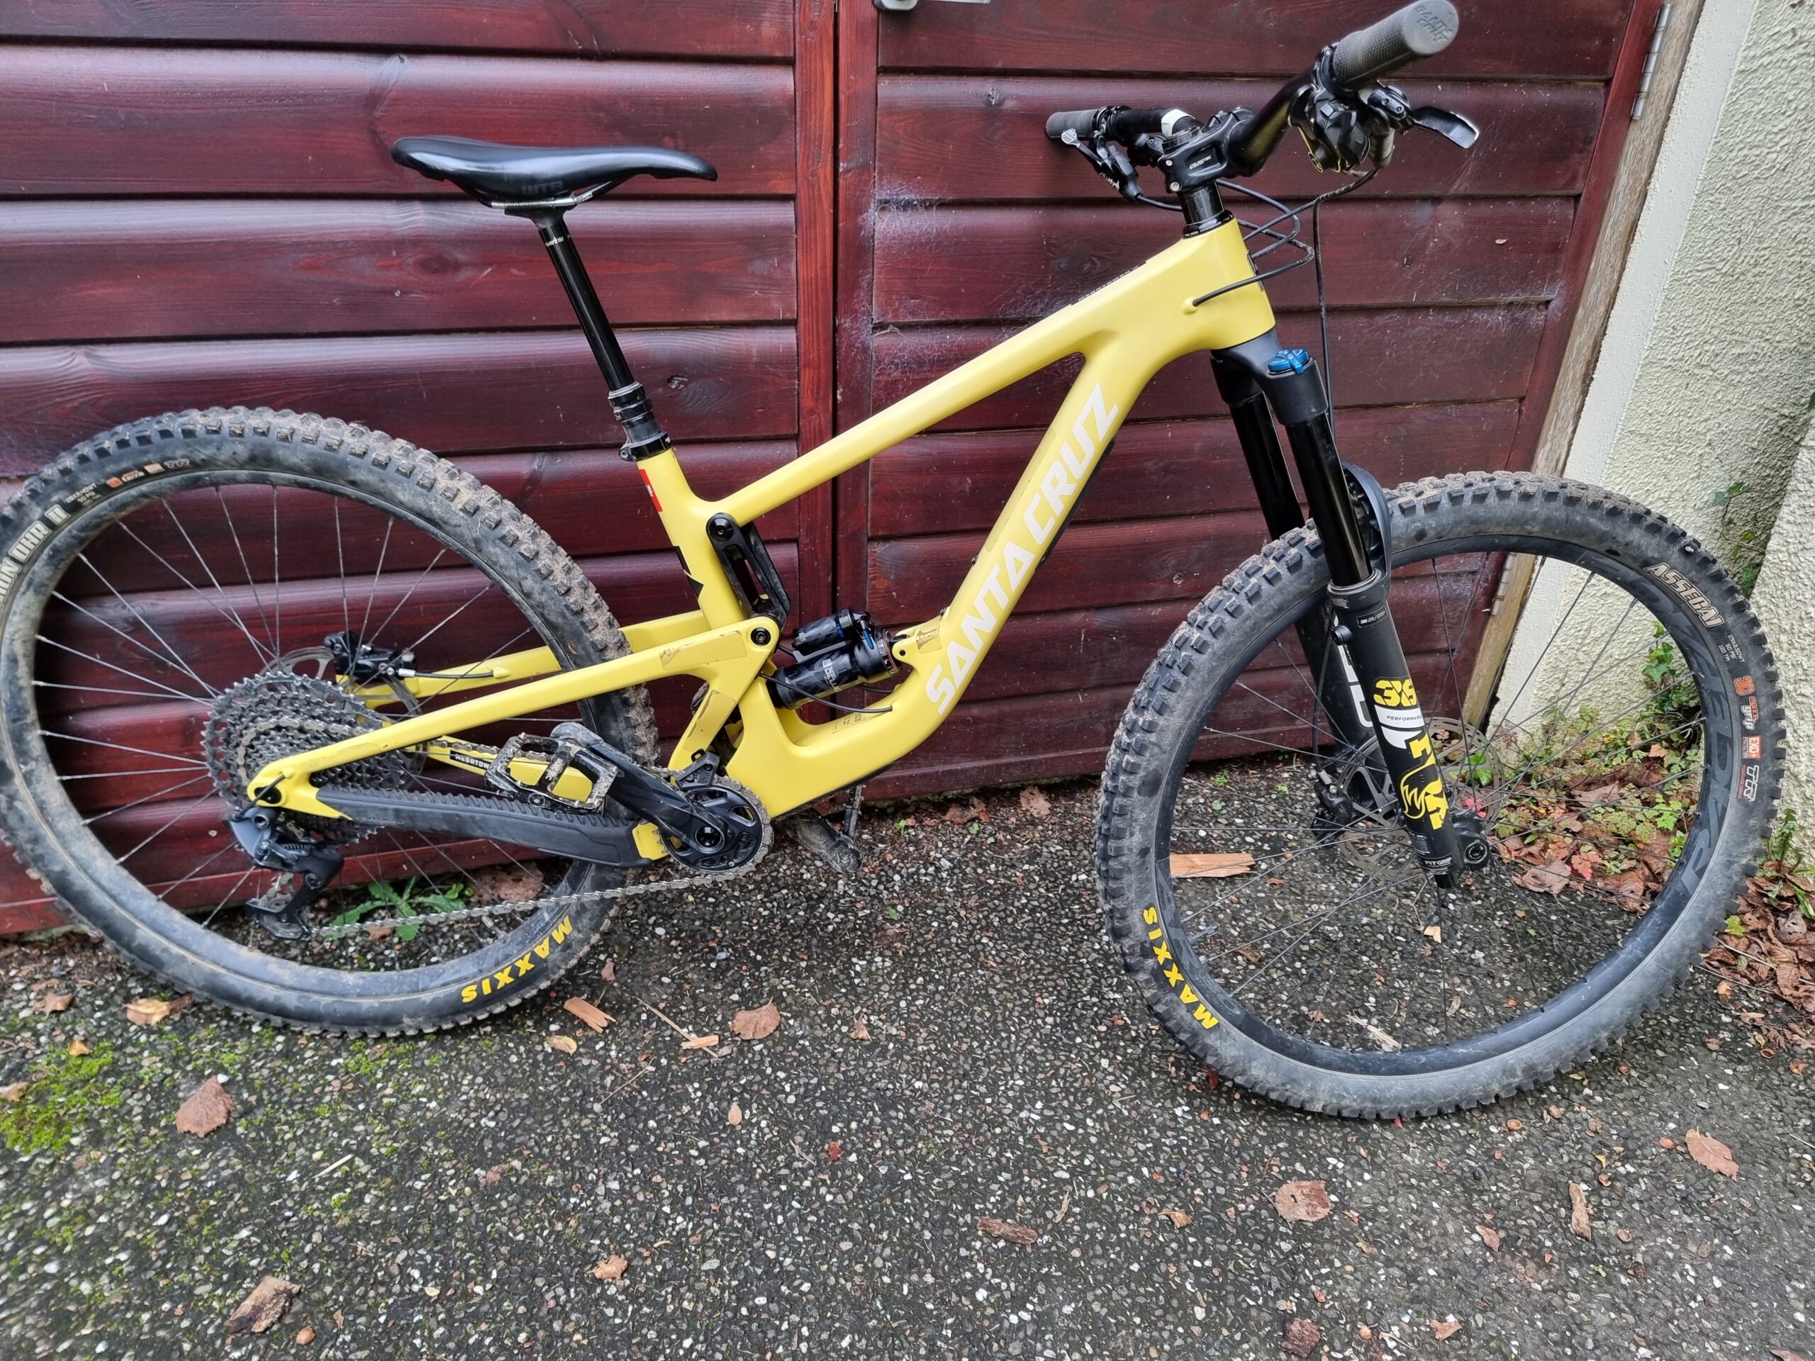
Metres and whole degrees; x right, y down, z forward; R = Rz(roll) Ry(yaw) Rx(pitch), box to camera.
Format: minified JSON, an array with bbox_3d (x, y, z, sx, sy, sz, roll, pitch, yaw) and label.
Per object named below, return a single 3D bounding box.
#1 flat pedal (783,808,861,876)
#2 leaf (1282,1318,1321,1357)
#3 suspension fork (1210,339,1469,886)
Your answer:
[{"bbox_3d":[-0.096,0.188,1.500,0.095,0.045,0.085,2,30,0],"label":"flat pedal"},{"bbox_3d":[0.376,0.627,1.200,0.031,0.013,0.043,16,31,22],"label":"leaf"},{"bbox_3d":[0.439,-0.072,1.229,0.105,0.590,0.185,-24,22,1],"label":"suspension fork"}]

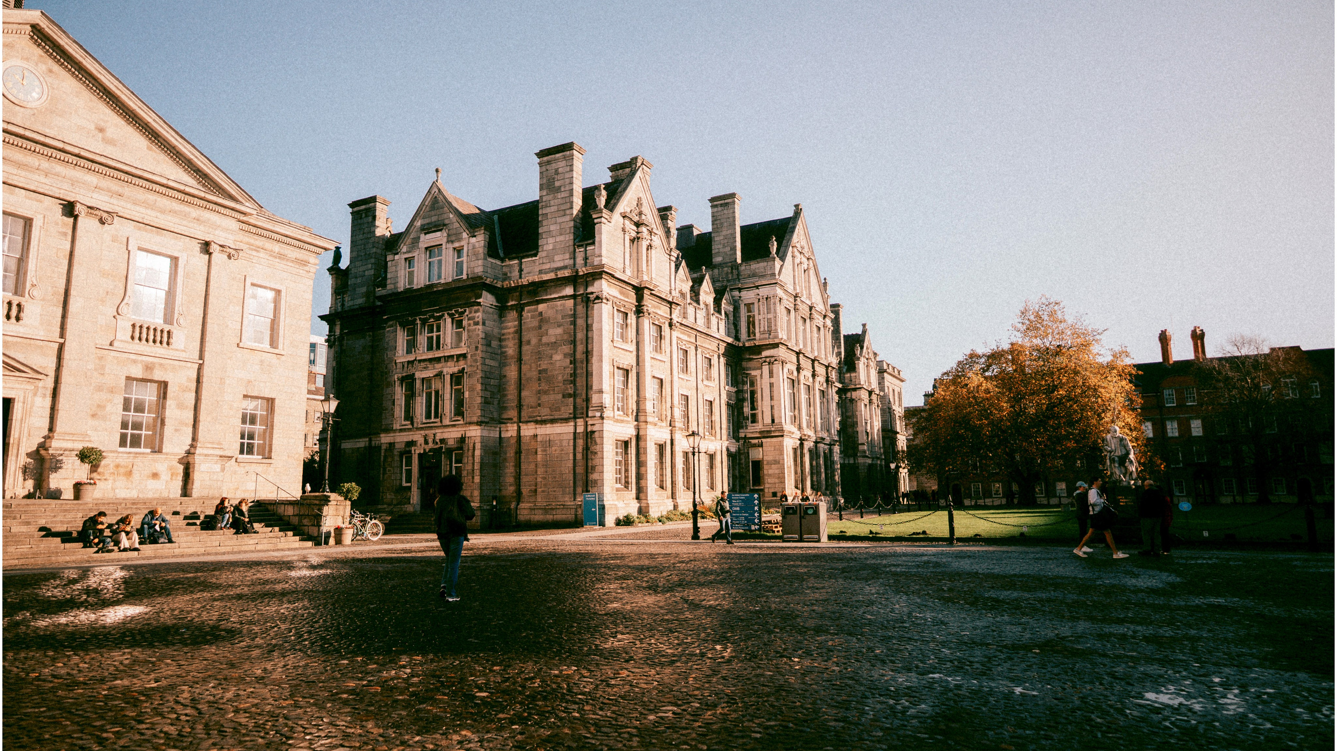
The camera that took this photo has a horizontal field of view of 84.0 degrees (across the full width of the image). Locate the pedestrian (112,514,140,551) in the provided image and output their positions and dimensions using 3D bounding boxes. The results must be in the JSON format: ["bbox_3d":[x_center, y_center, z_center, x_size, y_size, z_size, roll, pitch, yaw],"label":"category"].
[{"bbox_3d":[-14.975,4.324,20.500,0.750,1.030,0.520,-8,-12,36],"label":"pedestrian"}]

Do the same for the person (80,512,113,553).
[{"bbox_3d":[-16.139,4.427,21.000,0.770,1.120,0.550,-2,-9,7],"label":"person"}]

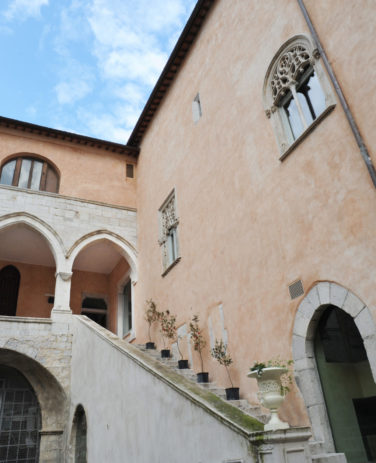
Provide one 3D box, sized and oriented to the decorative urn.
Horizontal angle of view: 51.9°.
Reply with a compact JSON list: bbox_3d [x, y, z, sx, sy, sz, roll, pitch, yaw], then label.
[{"bbox_3d":[0.860,1.708,3.938,0.414,0.544,0.414,-4,-29,-2],"label":"decorative urn"}]

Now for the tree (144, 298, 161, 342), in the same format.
[{"bbox_3d":[-1.137,2.841,12.368,0.389,1.419,0.407,9,-33,-24],"label":"tree"}]

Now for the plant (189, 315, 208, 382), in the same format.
[{"bbox_3d":[0.261,2.744,9.104,0.301,1.575,0.315,9,-33,-24],"label":"plant"}]

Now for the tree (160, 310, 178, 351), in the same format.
[{"bbox_3d":[-0.544,2.773,10.799,0.508,1.202,0.513,-4,-29,-2],"label":"tree"}]

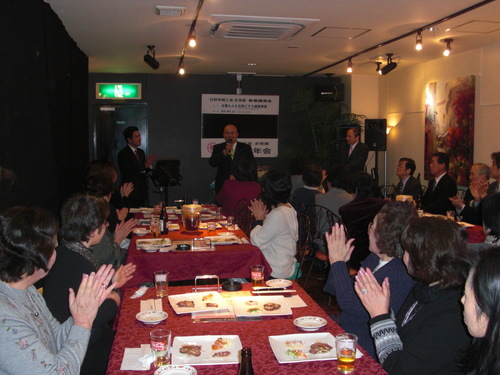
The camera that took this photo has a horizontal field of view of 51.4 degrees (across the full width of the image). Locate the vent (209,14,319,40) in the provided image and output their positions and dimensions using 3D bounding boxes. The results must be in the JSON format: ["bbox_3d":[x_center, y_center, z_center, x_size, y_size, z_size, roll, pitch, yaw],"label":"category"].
[{"bbox_3d":[0.063,-1.514,4.980,0.950,0.050,0.950,-1,5,-10],"label":"vent"}]

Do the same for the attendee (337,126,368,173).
[{"bbox_3d":[1.375,0.028,7.087,0.330,1.666,0.460,-5,8,-41],"label":"attendee"}]

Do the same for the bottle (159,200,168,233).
[{"bbox_3d":[-0.747,0.263,4.496,0.075,0.282,0.075,0,5,0],"label":"bottle"}]

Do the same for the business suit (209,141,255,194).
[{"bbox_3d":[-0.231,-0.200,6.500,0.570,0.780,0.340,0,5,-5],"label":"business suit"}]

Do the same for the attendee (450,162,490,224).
[{"bbox_3d":[2.067,0.404,5.140,0.720,1.310,0.470,-1,5,-13],"label":"attendee"}]

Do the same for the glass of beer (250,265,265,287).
[{"bbox_3d":[0.042,0.494,2.924,0.073,0.109,0.073,0,5,0],"label":"glass of beer"}]

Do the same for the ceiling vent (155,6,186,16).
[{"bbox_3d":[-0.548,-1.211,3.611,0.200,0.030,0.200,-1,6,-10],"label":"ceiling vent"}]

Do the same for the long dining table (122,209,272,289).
[{"bbox_3d":[-0.639,0.703,5.068,1.050,0.720,2.400,-1,6,-10],"label":"long dining table"}]

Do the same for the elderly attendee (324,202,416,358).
[{"bbox_3d":[0.602,0.699,2.572,0.640,1.262,0.490,1,6,5],"label":"elderly attendee"}]

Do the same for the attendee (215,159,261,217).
[{"bbox_3d":[-0.162,0.351,5.541,0.460,1.327,0.600,-5,8,-44],"label":"attendee"}]

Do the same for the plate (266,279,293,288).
[{"bbox_3d":[0.169,0.551,2.971,0.150,0.028,0.150,0,6,0],"label":"plate"}]

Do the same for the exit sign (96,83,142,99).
[{"bbox_3d":[-1.811,-1.329,7.200,0.620,0.210,0.080,-1,6,-10],"label":"exit sign"}]

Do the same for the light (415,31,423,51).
[{"bbox_3d":[1.608,-1.390,4.940,0.060,0.180,0.065,-1,5,-10],"label":"light"}]

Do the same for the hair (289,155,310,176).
[{"bbox_3d":[0.543,-0.236,5.700,0.190,0.220,0.210,-2,6,-24],"label":"hair"}]

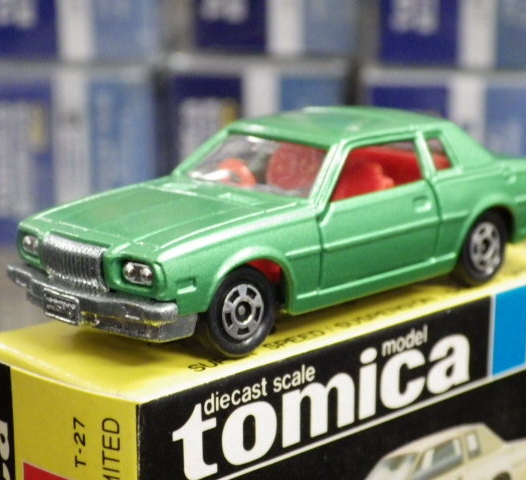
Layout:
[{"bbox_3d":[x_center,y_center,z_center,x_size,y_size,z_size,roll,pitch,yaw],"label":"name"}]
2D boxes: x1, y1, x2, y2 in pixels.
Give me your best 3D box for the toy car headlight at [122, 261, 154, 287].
[{"bbox_3d":[-0.012,0.003,0.156,0.004,0.002,0.001,9,16,36],"label":"toy car headlight"}]

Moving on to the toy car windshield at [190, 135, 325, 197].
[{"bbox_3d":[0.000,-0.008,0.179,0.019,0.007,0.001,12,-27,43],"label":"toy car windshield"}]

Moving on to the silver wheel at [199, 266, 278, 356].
[{"bbox_3d":[-0.003,0.007,0.163,0.003,0.009,0.009,12,17,43],"label":"silver wheel"}]

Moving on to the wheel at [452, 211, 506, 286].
[{"bbox_3d":[0.025,0.001,0.191,0.003,0.009,0.009,12,17,43],"label":"wheel"}]

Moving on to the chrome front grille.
[{"bbox_3d":[-0.019,0.002,0.162,0.009,0.005,0.002,12,17,43],"label":"chrome front grille"}]

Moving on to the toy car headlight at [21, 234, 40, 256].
[{"bbox_3d":[-0.024,0.001,0.168,0.001,0.002,0.004,-10,16,-37],"label":"toy car headlight"}]

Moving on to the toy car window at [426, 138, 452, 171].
[{"bbox_3d":[0.020,-0.010,0.185,0.003,0.004,0.001,-13,-1,-44],"label":"toy car window"}]

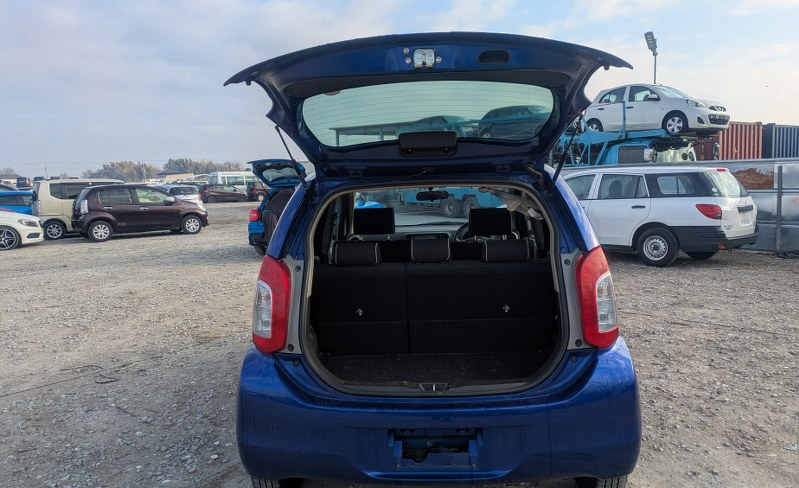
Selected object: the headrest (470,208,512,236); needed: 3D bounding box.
[{"bbox_3d":[0.541,-0.130,3.435,0.260,0.170,0.110,-1,7,3],"label":"headrest"}]

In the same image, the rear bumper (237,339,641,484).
[{"bbox_3d":[0.146,0.713,2.389,1.660,0.600,0.380,-1,7,3],"label":"rear bumper"}]

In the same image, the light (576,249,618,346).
[{"bbox_3d":[0.812,0.224,2.342,0.200,0.410,0.210,-1,7,3],"label":"light"}]

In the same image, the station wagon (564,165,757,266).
[{"bbox_3d":[3.562,-0.556,10.069,1.695,1.505,4.400,-8,9,-43],"label":"station wagon"}]

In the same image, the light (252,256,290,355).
[{"bbox_3d":[-0.545,0.258,2.424,0.200,0.410,0.210,-1,7,3],"label":"light"}]

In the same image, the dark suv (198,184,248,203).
[{"bbox_3d":[-14.166,-4.087,47.000,3.800,1.500,1.690,-5,7,-23],"label":"dark suv"}]

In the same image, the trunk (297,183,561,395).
[{"bbox_3d":[0.139,0.162,2.495,1.080,0.830,0.560,-1,7,3],"label":"trunk"}]

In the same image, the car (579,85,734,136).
[{"bbox_3d":[7.128,-3.739,16.130,1.665,1.515,3.800,-6,11,-34],"label":"car"}]

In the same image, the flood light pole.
[{"bbox_3d":[10.149,-5.040,23.405,0.500,6.902,0.400,-7,8,-37],"label":"flood light pole"}]

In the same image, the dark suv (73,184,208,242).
[{"bbox_3d":[-7.557,-1.004,17.077,3.650,1.535,1.665,-7,9,-38],"label":"dark suv"}]

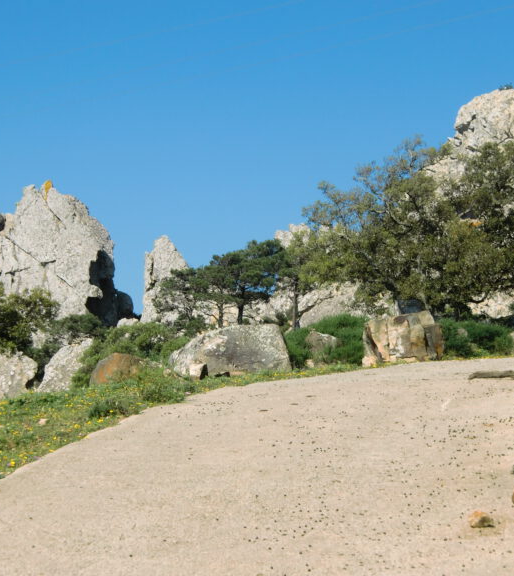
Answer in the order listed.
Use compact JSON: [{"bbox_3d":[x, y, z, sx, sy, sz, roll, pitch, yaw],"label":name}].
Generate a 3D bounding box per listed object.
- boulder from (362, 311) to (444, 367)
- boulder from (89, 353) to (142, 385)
[{"bbox_3d":[2.287,0.794,26.500,1.289,0.880,0.902,0,-3,0],"label":"boulder"},{"bbox_3d":[-2.098,1.208,25.000,0.771,0.504,0.617,0,-3,0],"label":"boulder"}]

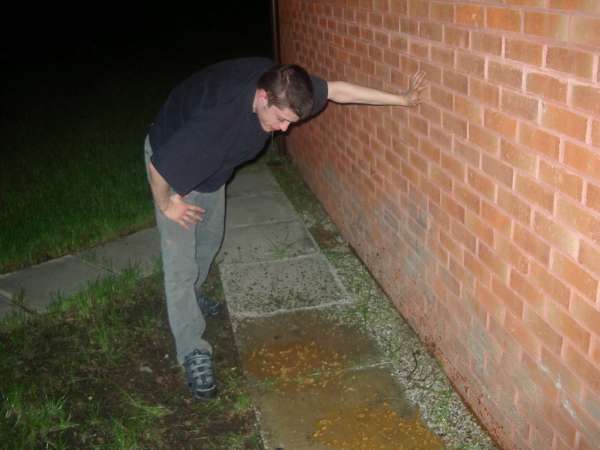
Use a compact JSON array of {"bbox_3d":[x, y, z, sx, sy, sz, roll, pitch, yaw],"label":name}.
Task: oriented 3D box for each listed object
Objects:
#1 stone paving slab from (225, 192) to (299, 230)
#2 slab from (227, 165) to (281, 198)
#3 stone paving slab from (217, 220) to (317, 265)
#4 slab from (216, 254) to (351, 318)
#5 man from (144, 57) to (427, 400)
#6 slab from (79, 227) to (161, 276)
[{"bbox_3d":[-0.352,-0.083,4.751,0.600,0.050,0.600,-7,22,-10],"label":"stone paving slab"},{"bbox_3d":[-0.477,-0.295,5.307,0.600,0.050,0.600,-7,22,-10],"label":"slab"},{"bbox_3d":[-0.227,0.129,4.195,0.600,0.050,0.600,-7,22,-10],"label":"stone paving slab"},{"bbox_3d":[-0.102,0.341,3.639,0.600,0.050,0.600,-7,22,-10],"label":"slab"},{"bbox_3d":[-0.141,-0.033,2.767,1.182,1.330,0.919,6,24,24],"label":"man"},{"bbox_3d":[-0.986,0.186,4.169,0.620,0.050,0.620,-22,28,-39],"label":"slab"}]

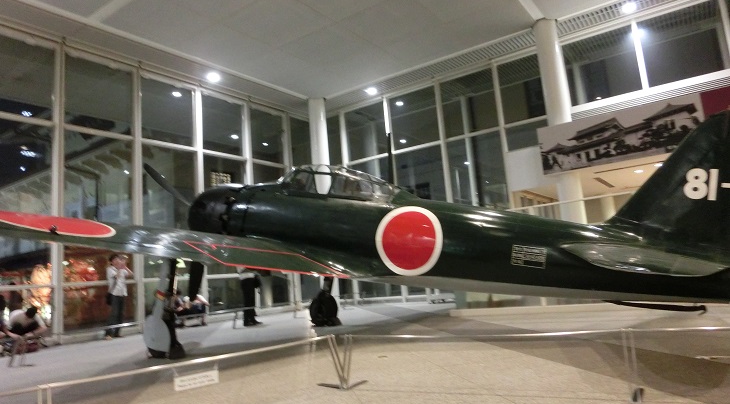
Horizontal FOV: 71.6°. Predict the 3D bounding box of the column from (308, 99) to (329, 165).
[{"bbox_3d":[-1.251,0.013,15.498,0.508,6.440,0.508,-11,-10,34],"label":"column"}]

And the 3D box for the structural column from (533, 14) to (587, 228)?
[{"bbox_3d":[4.553,-1.054,11.535,0.512,6.440,0.512,-11,-10,34],"label":"structural column"}]

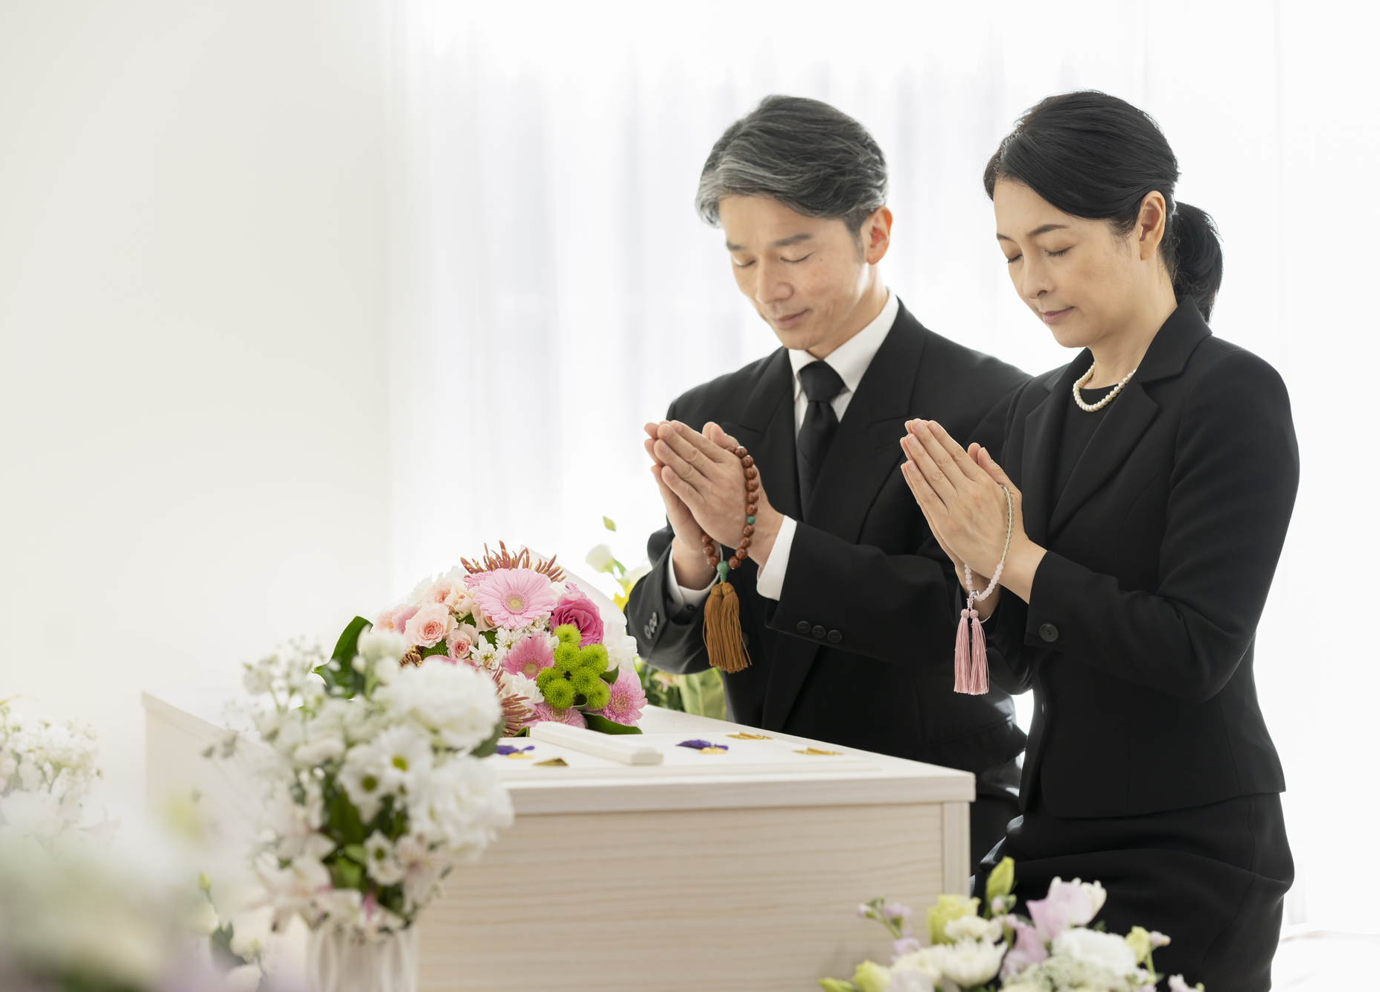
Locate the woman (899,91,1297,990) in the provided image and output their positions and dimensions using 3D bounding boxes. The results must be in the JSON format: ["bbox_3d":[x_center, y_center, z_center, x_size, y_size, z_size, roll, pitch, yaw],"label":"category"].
[{"bbox_3d":[0.422,0.175,3.360,0.520,1.120,0.420,0,0,-27],"label":"woman"}]

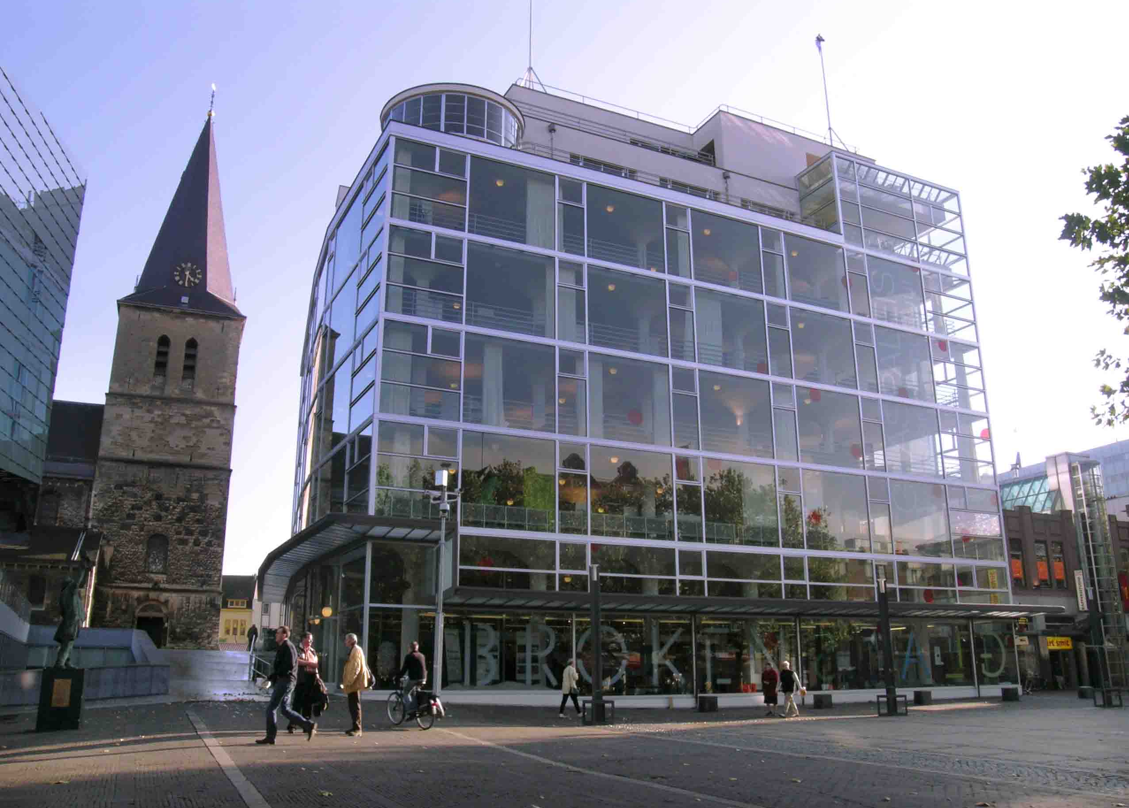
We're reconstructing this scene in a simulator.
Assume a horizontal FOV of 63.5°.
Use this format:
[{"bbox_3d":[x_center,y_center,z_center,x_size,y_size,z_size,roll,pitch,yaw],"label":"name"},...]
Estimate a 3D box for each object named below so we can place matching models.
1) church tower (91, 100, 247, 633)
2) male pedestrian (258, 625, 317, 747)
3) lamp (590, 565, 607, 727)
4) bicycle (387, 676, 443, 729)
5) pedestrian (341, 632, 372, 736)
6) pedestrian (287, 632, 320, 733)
[{"bbox_3d":[-30.792,-3.390,73.278,9.168,45.573,9.168,7,-17,-24],"label":"church tower"},{"bbox_3d":[-4.376,4.419,14.494,0.880,1.770,0.520,3,-16,-12],"label":"male pedestrian"},{"bbox_3d":[0.929,6.519,25.005,0.300,4.240,0.300,7,-17,-25],"label":"lamp"},{"bbox_3d":[-3.206,6.386,19.652,0.600,1.100,1.780,14,-21,-40],"label":"bicycle"},{"bbox_3d":[-3.717,4.992,16.288,0.470,1.750,0.500,4,-16,-14],"label":"pedestrian"},{"bbox_3d":[-4.525,4.891,16.069,0.520,1.690,0.420,11,-19,-34],"label":"pedestrian"}]

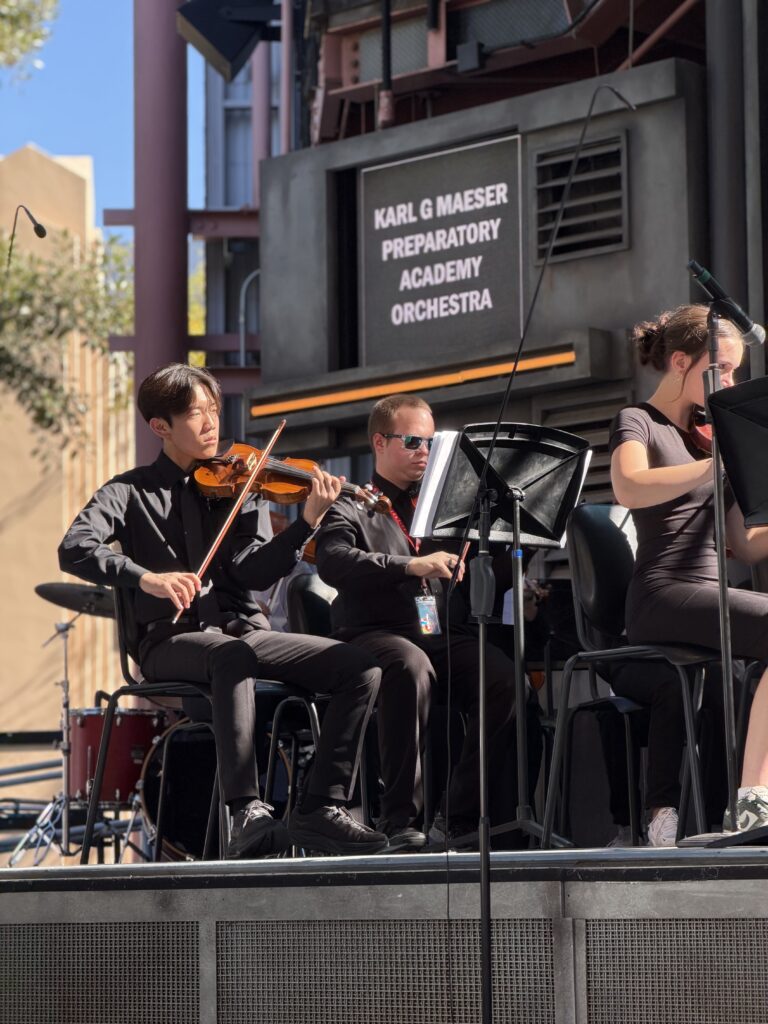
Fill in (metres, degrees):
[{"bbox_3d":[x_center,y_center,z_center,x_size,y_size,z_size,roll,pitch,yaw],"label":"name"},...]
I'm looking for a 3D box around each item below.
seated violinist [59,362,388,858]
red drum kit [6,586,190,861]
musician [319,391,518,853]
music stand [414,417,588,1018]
[{"bbox_3d":[-0.370,0.239,7.500,0.640,1.290,0.880,4,-9,-31],"label":"seated violinist"},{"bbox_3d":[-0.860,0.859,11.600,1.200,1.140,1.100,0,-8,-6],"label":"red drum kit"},{"bbox_3d":[0.068,0.303,8.164,0.720,1.310,0.600,-7,-10,41],"label":"musician"},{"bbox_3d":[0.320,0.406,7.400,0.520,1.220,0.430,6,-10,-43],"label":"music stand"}]

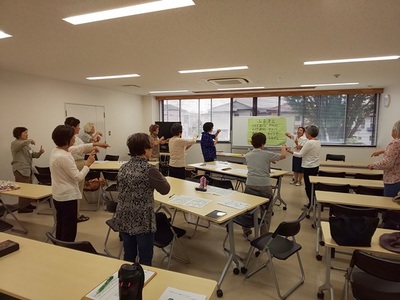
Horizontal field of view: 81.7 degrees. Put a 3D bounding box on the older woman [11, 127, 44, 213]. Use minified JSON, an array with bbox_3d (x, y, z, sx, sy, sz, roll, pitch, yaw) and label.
[{"bbox_3d":[-3.280,0.350,4.420,0.550,1.560,0.460,-3,7,-23],"label":"older woman"}]

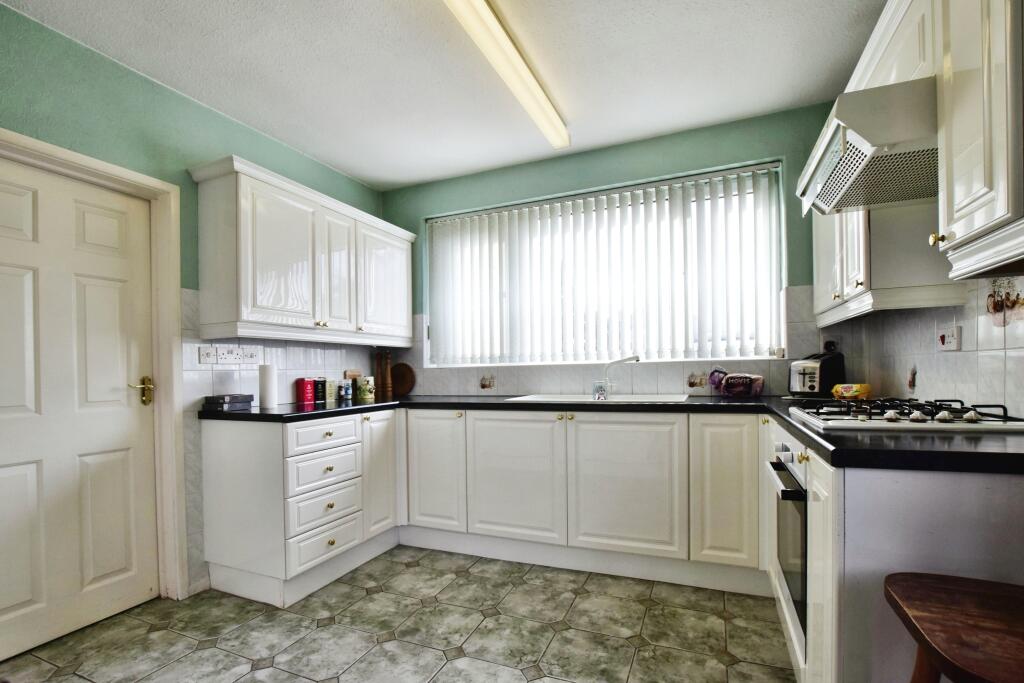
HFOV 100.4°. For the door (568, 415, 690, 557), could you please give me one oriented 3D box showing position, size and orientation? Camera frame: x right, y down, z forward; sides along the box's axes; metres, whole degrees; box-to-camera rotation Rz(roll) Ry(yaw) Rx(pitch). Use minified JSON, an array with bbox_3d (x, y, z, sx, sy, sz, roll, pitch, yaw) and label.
[{"bbox_3d":[0.578,0.718,2.190,0.596,0.715,0.020,-2,-3,21],"label":"door"}]

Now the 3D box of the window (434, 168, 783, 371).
[{"bbox_3d":[0.463,-0.442,2.976,2.436,1.165,0.090,-3,-4,22],"label":"window"}]

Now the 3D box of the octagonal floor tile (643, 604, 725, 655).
[{"bbox_3d":[0.757,1.266,1.875,0.320,0.010,0.320,-3,-4,23],"label":"octagonal floor tile"}]

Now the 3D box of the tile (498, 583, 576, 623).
[{"bbox_3d":[0.126,1.273,2.076,0.320,0.010,0.320,-3,-4,23],"label":"tile"}]

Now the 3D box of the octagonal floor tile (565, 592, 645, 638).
[{"bbox_3d":[0.438,1.267,1.972,0.320,0.010,0.320,-3,-4,23],"label":"octagonal floor tile"}]

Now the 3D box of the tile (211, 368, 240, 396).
[{"bbox_3d":[-1.566,0.265,2.348,0.008,0.195,0.150,-3,-4,23],"label":"tile"}]

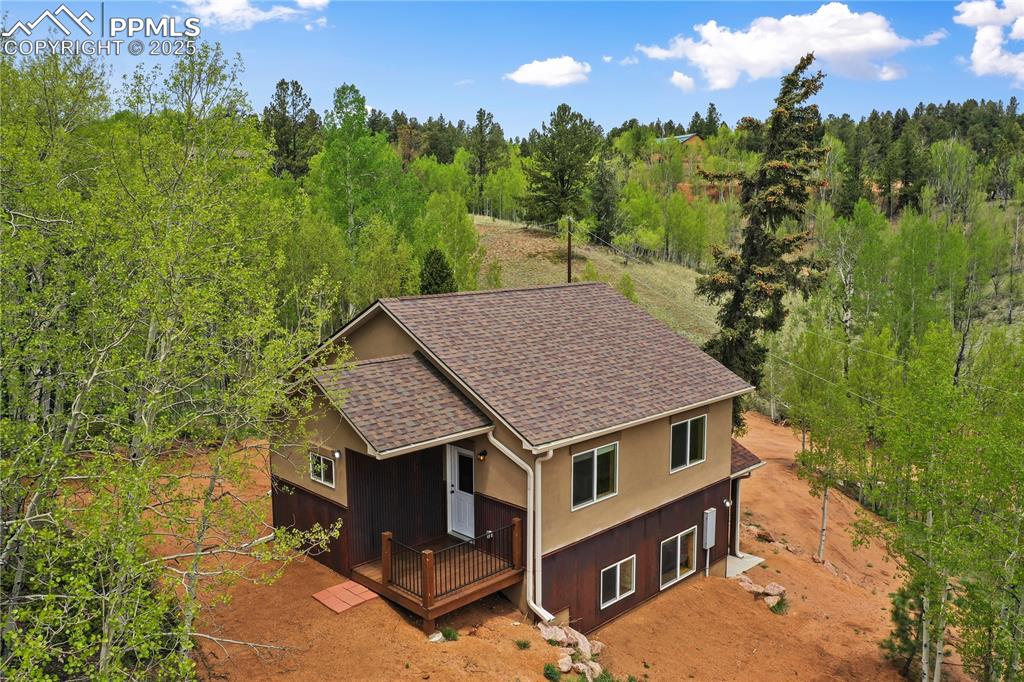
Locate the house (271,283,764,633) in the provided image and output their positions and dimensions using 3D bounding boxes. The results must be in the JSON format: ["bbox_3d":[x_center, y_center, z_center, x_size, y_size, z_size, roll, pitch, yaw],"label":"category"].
[{"bbox_3d":[-0.489,2.515,21.582,12.125,7.778,10.243,-8,11,-43],"label":"house"}]

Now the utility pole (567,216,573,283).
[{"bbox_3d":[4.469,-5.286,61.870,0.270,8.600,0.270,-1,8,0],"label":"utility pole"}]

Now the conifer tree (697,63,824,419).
[{"bbox_3d":[9.138,-2.524,29.273,5.000,15.500,5.000,-1,8,0],"label":"conifer tree"}]

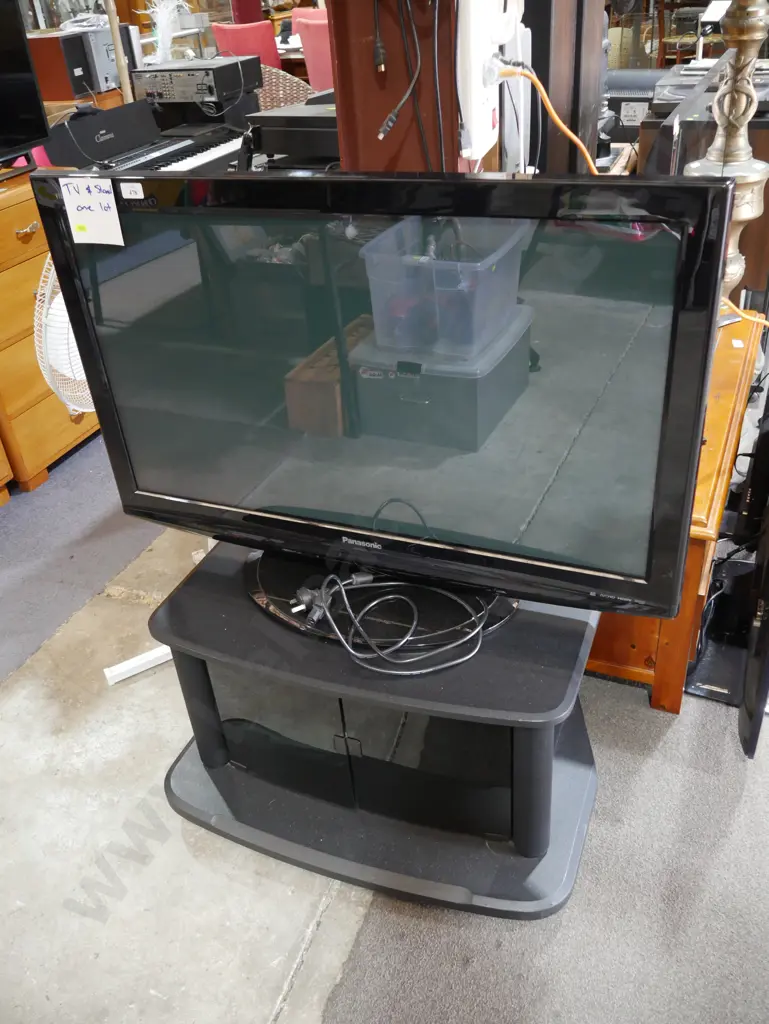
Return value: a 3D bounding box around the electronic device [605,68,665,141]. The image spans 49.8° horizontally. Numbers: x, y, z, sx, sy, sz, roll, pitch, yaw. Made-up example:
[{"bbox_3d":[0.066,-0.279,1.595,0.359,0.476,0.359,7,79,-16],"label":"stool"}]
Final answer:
[{"bbox_3d":[0.917,-1.390,2.805,0.340,0.210,0.280,20,40,33],"label":"electronic device"}]

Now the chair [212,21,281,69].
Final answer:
[{"bbox_3d":[-0.877,-3.236,6.442,0.460,1.020,0.580,9,35,22],"label":"chair"}]

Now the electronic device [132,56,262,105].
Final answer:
[{"bbox_3d":[-0.857,-1.997,3.830,0.435,0.140,0.400,9,35,22],"label":"electronic device"}]

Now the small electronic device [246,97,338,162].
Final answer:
[{"bbox_3d":[-0.218,-1.369,2.973,0.430,0.135,0.320,18,39,32],"label":"small electronic device"}]

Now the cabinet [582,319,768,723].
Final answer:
[{"bbox_3d":[0.585,-0.088,2.015,0.480,0.460,1.080,9,35,22],"label":"cabinet"}]

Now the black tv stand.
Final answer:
[{"bbox_3d":[-0.012,0.335,1.502,0.780,0.355,0.540,8,34,20],"label":"black tv stand"}]

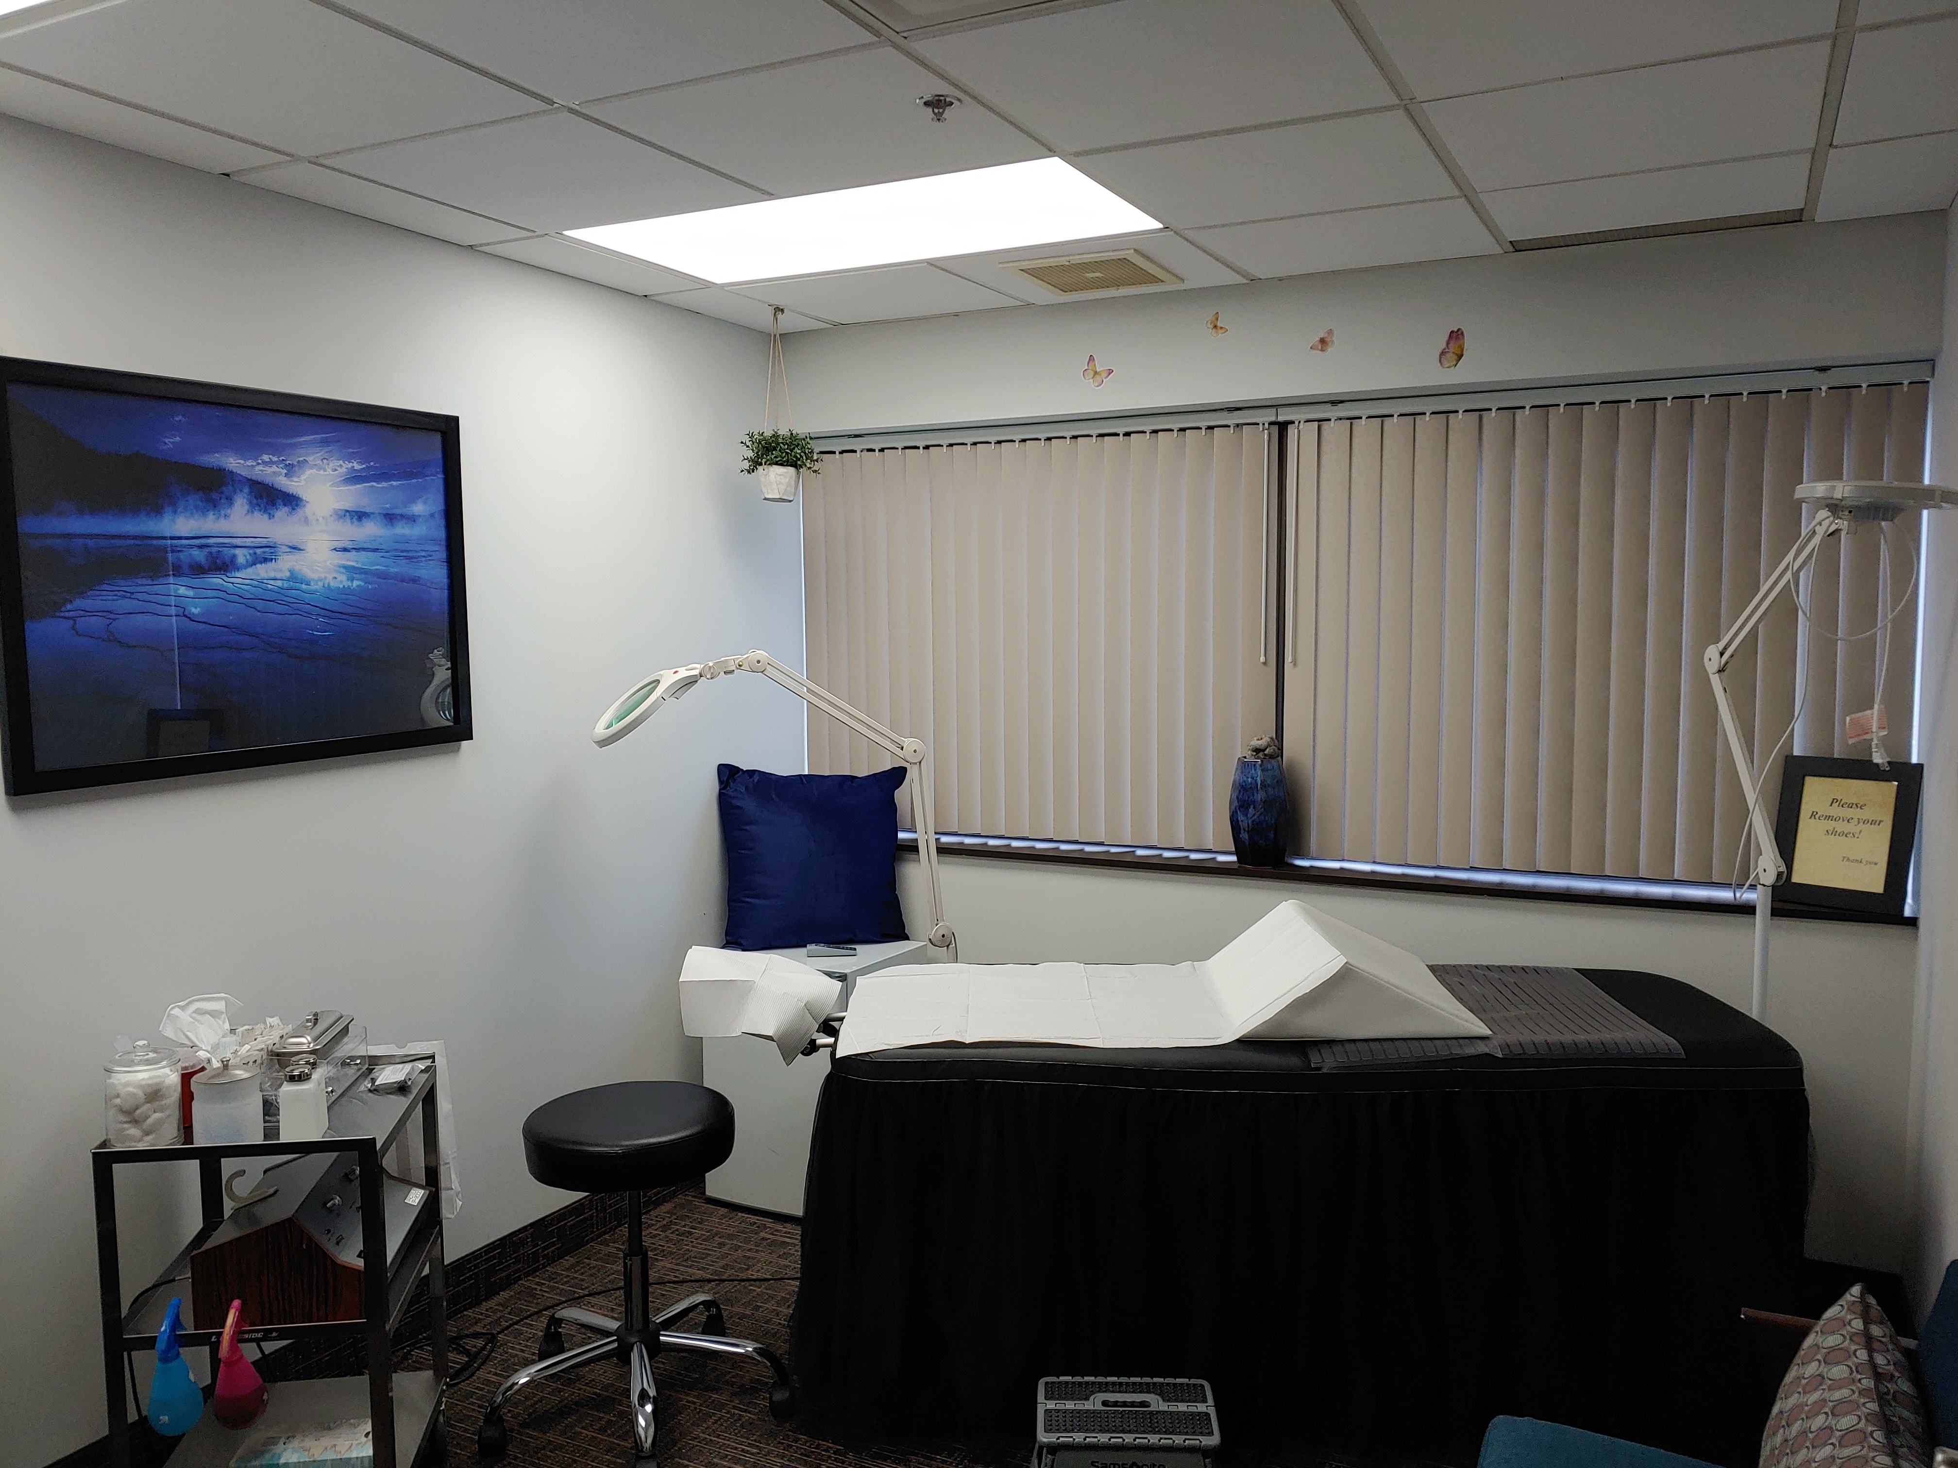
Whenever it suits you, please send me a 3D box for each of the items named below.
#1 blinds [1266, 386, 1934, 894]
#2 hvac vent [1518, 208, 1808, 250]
[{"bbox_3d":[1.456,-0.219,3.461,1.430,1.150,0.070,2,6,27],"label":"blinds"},{"bbox_3d":[1.495,-1.120,3.136,0.585,0.030,0.115,2,6,27],"label":"hvac vent"}]

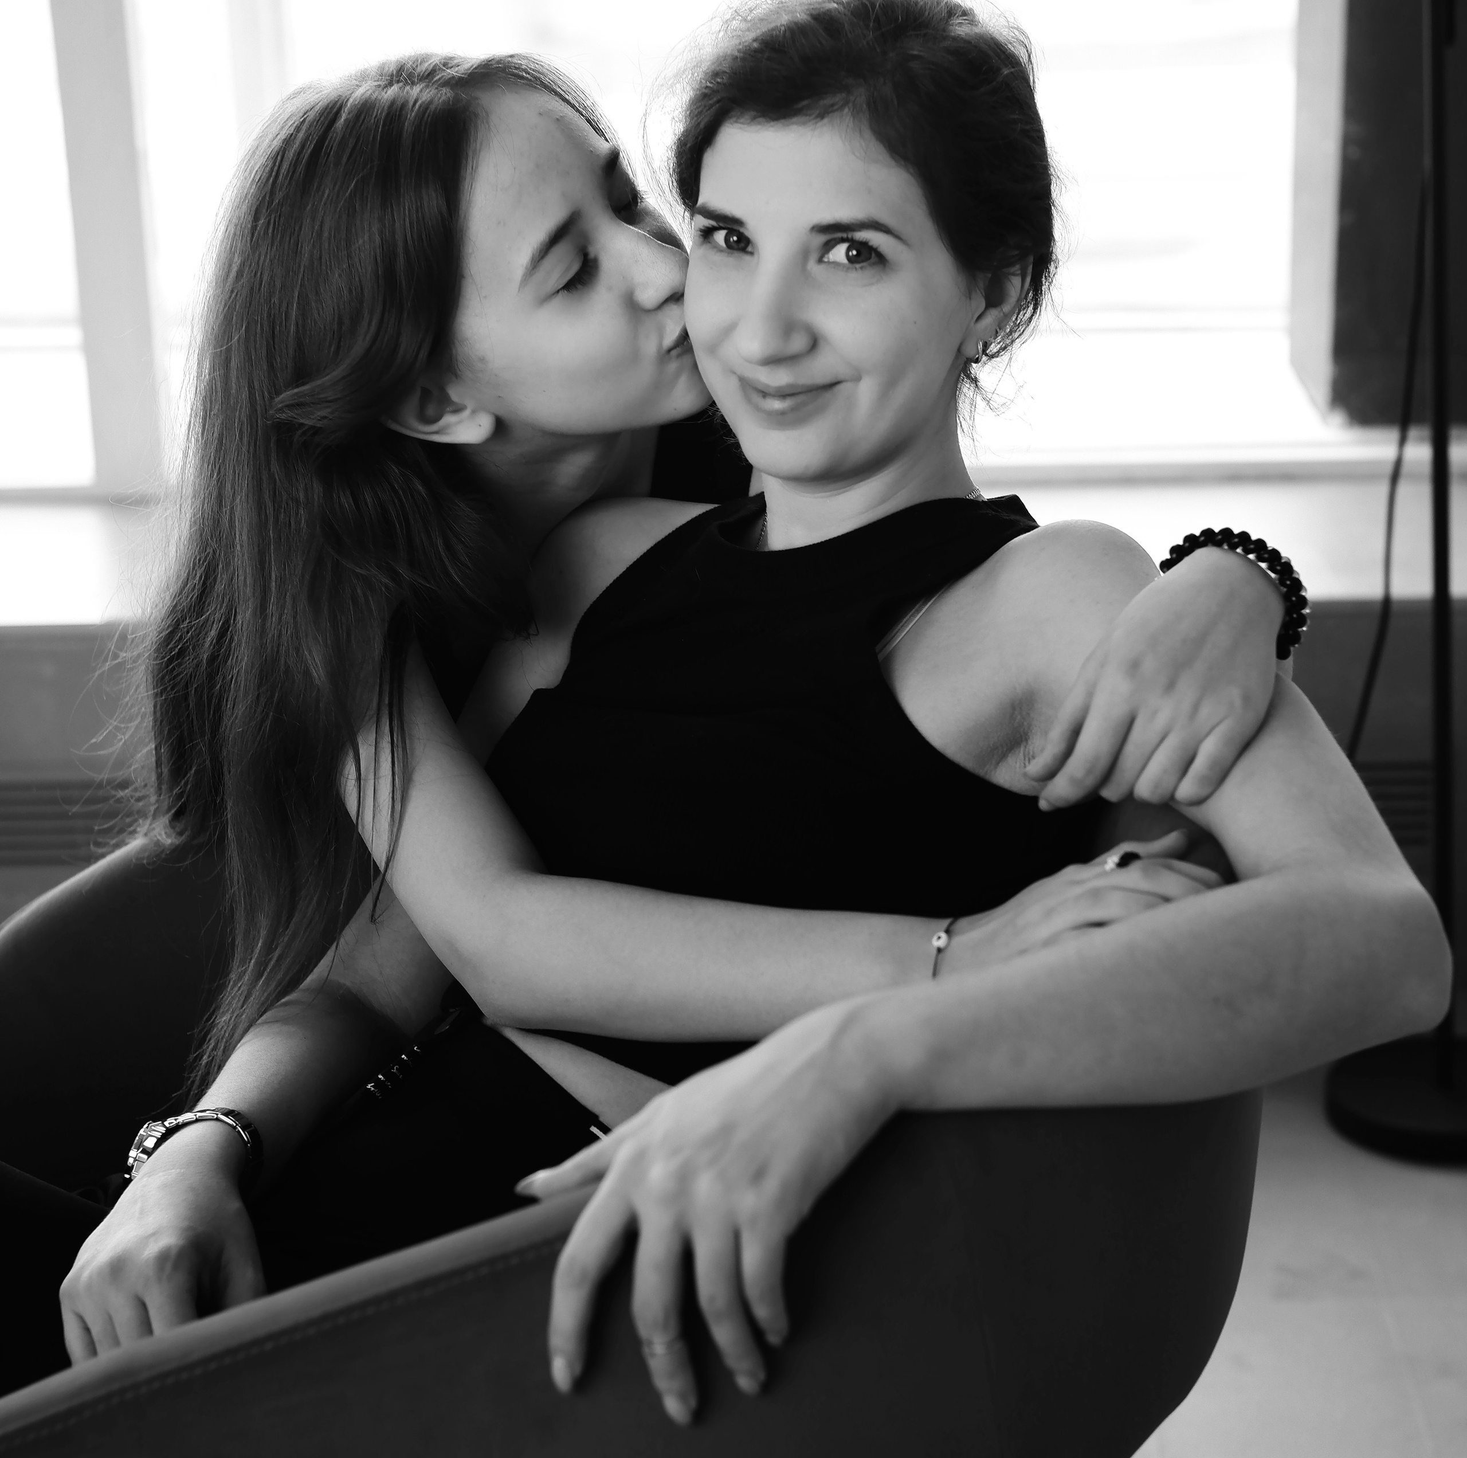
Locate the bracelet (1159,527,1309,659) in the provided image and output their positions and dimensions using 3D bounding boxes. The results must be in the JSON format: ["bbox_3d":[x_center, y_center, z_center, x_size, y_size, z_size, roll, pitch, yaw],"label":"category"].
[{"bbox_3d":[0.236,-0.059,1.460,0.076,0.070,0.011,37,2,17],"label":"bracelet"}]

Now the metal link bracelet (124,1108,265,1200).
[{"bbox_3d":[-0.237,0.191,1.340,0.063,0.054,0.016,13,34,20],"label":"metal link bracelet"}]

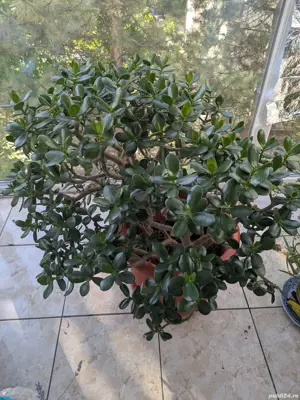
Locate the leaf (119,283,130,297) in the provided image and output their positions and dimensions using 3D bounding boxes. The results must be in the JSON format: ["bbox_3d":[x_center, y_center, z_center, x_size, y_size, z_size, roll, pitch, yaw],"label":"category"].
[{"bbox_3d":[-0.092,0.321,1.024,0.061,0.012,0.037,55,37,0],"label":"leaf"}]

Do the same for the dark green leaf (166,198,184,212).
[{"bbox_3d":[0.075,0.017,0.826,0.062,0.012,0.037,31,67,-4],"label":"dark green leaf"}]

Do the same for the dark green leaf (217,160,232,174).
[{"bbox_3d":[0.225,-0.097,0.883,0.067,0.012,0.040,-38,55,0],"label":"dark green leaf"}]

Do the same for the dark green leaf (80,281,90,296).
[{"bbox_3d":[-0.237,0.329,1.075,0.036,0.012,0.059,13,72,14],"label":"dark green leaf"}]

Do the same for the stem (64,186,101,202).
[{"bbox_3d":[-0.237,-0.021,0.998,0.135,0.050,0.045,-11,44,-12],"label":"stem"}]

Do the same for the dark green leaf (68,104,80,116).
[{"bbox_3d":[-0.232,-0.274,0.886,0.036,0.042,0.013,9,39,-12],"label":"dark green leaf"}]

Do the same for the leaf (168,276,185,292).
[{"bbox_3d":[0.067,0.212,0.726,0.038,0.013,0.044,31,69,16],"label":"leaf"}]

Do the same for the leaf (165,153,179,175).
[{"bbox_3d":[0.064,-0.109,0.864,0.041,0.012,0.068,-12,82,-5],"label":"leaf"}]

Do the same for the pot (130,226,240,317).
[{"bbox_3d":[0.087,0.224,0.992,0.352,0.386,0.352,0,43,0],"label":"pot"}]

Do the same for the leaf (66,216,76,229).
[{"bbox_3d":[-0.252,0.072,0.927,0.032,0.042,0.013,30,4,-3],"label":"leaf"}]

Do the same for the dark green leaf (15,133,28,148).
[{"bbox_3d":[-0.376,-0.174,0.845,0.030,0.014,0.058,39,73,-13],"label":"dark green leaf"}]

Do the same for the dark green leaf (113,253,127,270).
[{"bbox_3d":[-0.104,0.209,0.979,0.041,0.012,0.069,20,74,26],"label":"dark green leaf"}]

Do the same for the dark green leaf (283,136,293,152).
[{"bbox_3d":[0.397,-0.160,0.834,0.030,0.049,0.012,-5,-3,20],"label":"dark green leaf"}]

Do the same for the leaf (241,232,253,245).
[{"bbox_3d":[0.344,0.142,1.024,0.059,0.012,0.035,46,69,5],"label":"leaf"}]

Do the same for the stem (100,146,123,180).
[{"bbox_3d":[-0.121,-0.115,0.906,0.072,0.110,0.060,-6,43,-7],"label":"stem"}]

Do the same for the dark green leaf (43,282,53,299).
[{"bbox_3d":[-0.378,0.336,1.075,0.039,0.012,0.064,9,66,39],"label":"dark green leaf"}]

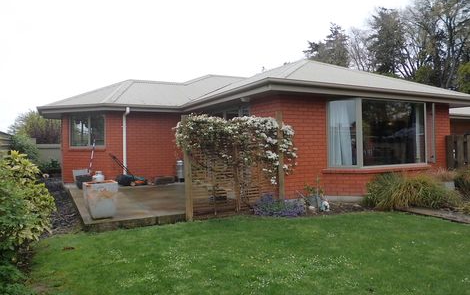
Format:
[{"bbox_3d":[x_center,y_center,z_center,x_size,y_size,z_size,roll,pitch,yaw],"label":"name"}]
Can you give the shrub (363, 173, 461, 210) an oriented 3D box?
[{"bbox_3d":[3.645,0.836,7.051,1.650,0.580,1.250,-1,-1,-28],"label":"shrub"}]

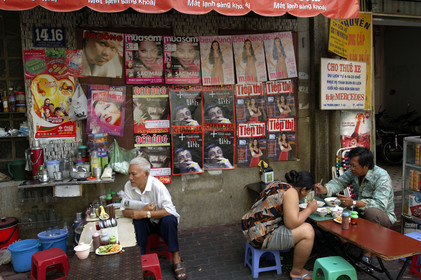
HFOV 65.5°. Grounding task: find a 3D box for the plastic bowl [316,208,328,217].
[{"bbox_3d":[0.964,0.624,2.810,0.108,0.058,0.108,-2,5,0],"label":"plastic bowl"}]

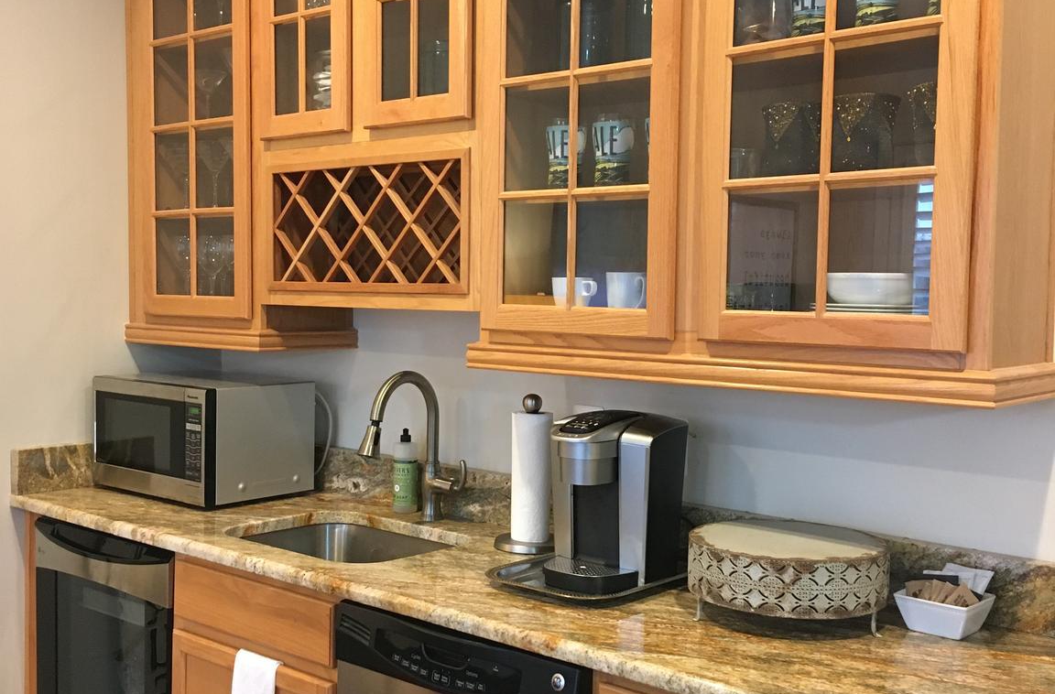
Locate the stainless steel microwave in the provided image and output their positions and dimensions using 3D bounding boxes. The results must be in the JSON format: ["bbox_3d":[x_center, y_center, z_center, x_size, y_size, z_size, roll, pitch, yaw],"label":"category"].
[{"bbox_3d":[-0.881,0.241,3.227,0.512,0.305,0.360,3,4,39],"label":"stainless steel microwave"}]

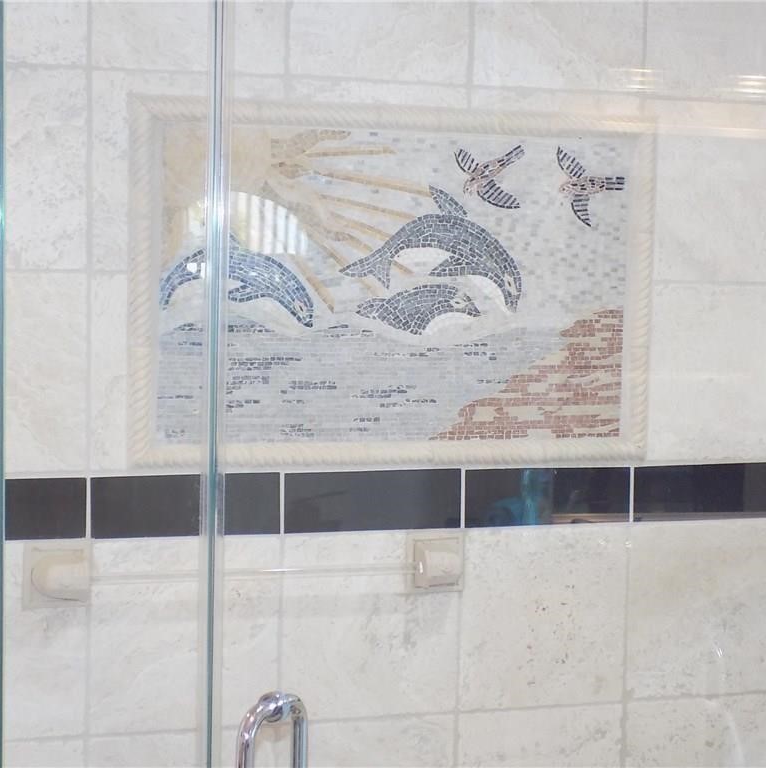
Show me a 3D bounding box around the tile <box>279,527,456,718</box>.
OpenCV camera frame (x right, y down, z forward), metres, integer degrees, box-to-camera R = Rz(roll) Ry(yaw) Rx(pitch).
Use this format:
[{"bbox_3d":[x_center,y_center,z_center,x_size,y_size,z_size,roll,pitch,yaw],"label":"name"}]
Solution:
[{"bbox_3d":[-0.020,0.397,2.870,0.303,0.304,0.011,0,4,-18],"label":"tile"}]

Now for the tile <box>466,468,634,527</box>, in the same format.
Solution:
[{"bbox_3d":[0.278,0.190,2.951,0.303,0.096,0.011,0,4,-18],"label":"tile"}]

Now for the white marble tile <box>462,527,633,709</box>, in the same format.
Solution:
[{"bbox_3d":[0.275,0.395,2.966,0.303,0.304,0.011,0,4,-18],"label":"white marble tile"}]

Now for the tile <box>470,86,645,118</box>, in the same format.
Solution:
[{"bbox_3d":[0.290,-0.464,2.904,0.303,0.036,0.011,0,4,-18],"label":"tile"}]

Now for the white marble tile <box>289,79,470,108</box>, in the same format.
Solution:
[{"bbox_3d":[-0.004,-0.462,2.808,0.303,0.037,0.011,0,4,-18],"label":"white marble tile"}]

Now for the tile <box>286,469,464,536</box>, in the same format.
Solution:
[{"bbox_3d":[-0.017,0.191,2.856,0.303,0.096,0.011,0,4,-18],"label":"tile"}]

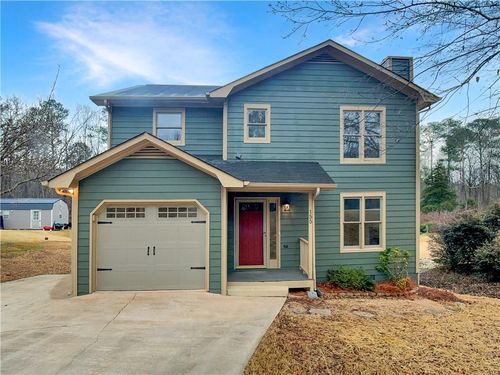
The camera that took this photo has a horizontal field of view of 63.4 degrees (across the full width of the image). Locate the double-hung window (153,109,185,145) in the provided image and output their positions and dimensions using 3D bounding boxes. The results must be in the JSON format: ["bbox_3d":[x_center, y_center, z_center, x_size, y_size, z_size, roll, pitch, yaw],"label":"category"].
[{"bbox_3d":[-2.548,-1.905,12.800,1.050,1.220,0.100,0,0,-5],"label":"double-hung window"}]

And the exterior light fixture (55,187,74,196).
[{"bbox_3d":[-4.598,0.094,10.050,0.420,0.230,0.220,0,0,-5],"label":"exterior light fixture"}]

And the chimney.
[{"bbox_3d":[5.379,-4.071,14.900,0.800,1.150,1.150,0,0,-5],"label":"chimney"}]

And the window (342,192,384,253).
[{"bbox_3d":[3.502,1.076,12.500,1.430,1.840,0.100,0,0,-5],"label":"window"}]

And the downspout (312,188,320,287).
[{"bbox_3d":[1.727,1.311,10.500,0.170,2.500,0.200,0,0,-5],"label":"downspout"}]

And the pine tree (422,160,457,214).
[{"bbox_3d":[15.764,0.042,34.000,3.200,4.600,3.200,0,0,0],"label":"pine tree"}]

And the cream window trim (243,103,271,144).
[{"bbox_3d":[0.211,-1.916,12.200,0.820,1.240,0.100,0,0,-5],"label":"cream window trim"}]

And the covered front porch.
[{"bbox_3d":[0.440,1.370,11.250,2.450,2.700,2.100,0,0,-5],"label":"covered front porch"}]

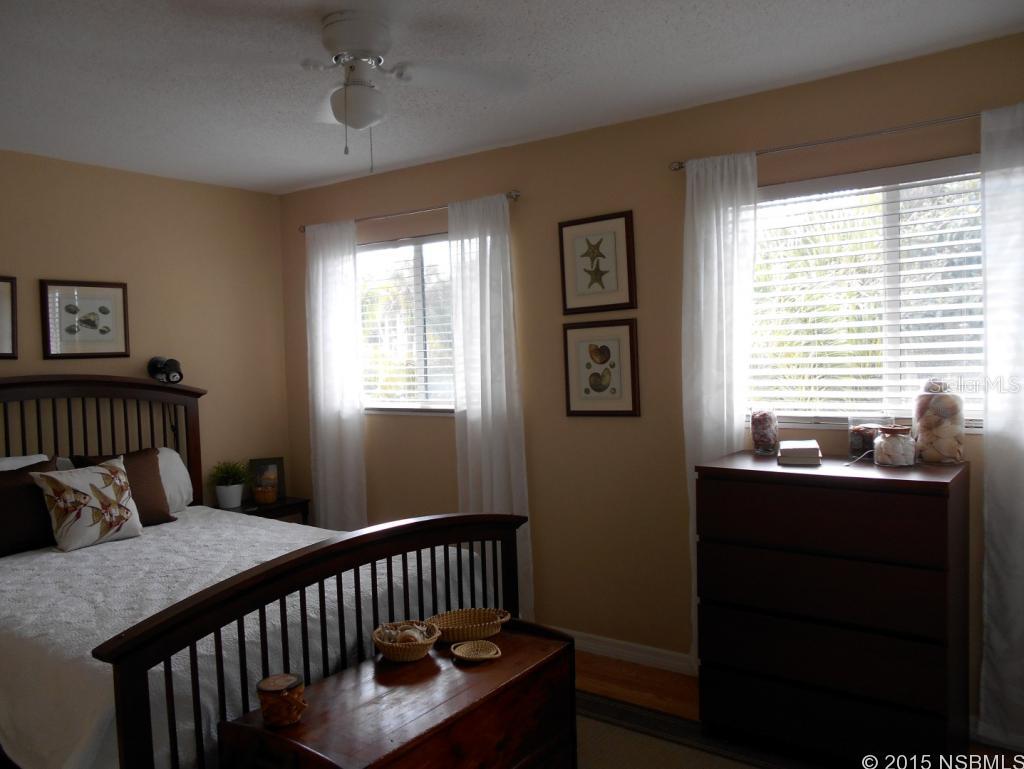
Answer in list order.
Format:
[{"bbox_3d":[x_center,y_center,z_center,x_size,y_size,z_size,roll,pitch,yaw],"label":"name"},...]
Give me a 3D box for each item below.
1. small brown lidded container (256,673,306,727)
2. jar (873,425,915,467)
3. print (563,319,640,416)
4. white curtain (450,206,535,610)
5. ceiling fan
[{"bbox_3d":[-0.592,0.810,1.981,0.116,0.088,0.116,-2,3,0],"label":"small brown lidded container"},{"bbox_3d":[1.347,0.218,2.721,0.132,0.127,0.132,0,3,35],"label":"jar"},{"bbox_3d":[0.402,-0.071,3.533,0.382,0.438,0.025,0,3,35],"label":"print"},{"bbox_3d":[-0.097,0.158,3.841,0.460,2.170,0.090,0,3,35],"label":"white curtain"},{"bbox_3d":[-0.467,-0.930,2.327,1.050,0.320,1.050,0,3,35],"label":"ceiling fan"}]

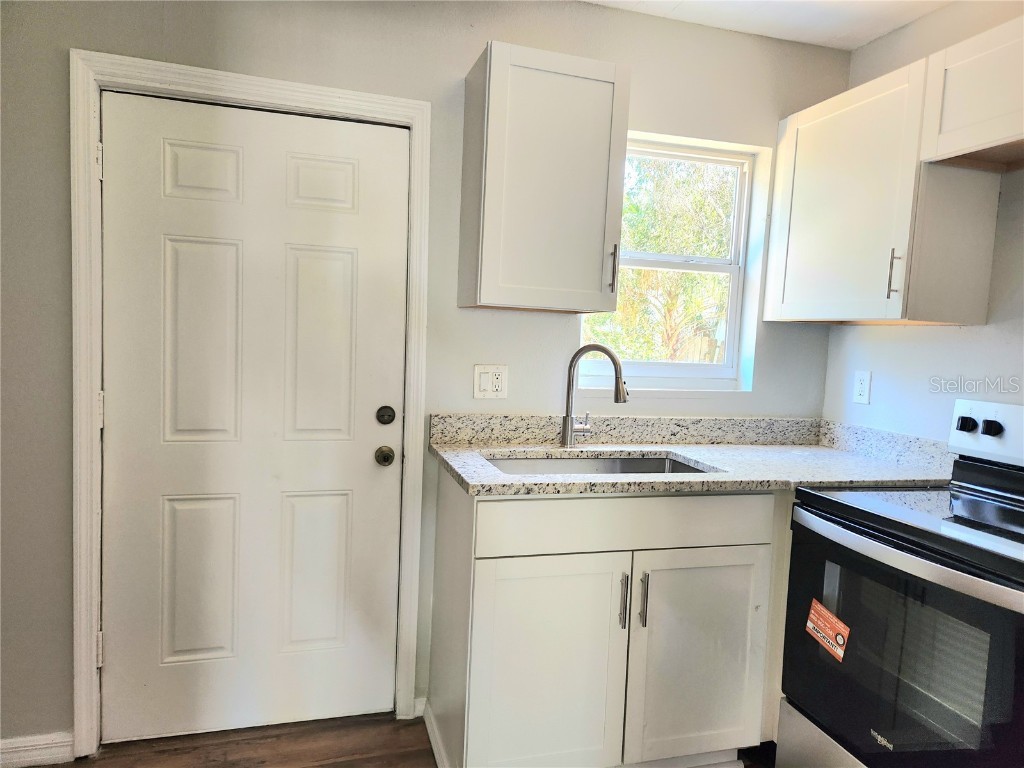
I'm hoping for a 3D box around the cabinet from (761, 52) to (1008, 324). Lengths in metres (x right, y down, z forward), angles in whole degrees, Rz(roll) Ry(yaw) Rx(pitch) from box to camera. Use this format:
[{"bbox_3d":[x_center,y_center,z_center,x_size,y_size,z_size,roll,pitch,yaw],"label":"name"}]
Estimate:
[{"bbox_3d":[1.243,-0.592,2.363,0.327,0.755,0.676,1,4,-16],"label":"cabinet"}]

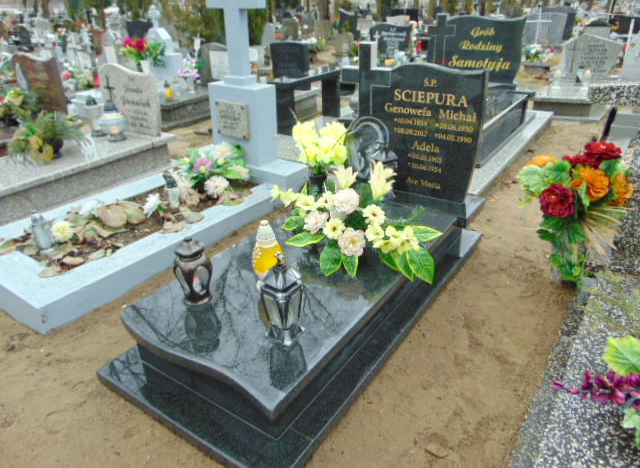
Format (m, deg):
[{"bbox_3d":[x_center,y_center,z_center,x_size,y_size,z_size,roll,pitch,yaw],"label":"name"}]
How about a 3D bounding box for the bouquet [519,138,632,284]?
[{"bbox_3d":[1.200,-0.100,2.190,0.470,0.620,0.400,16,30,30],"label":"bouquet"}]

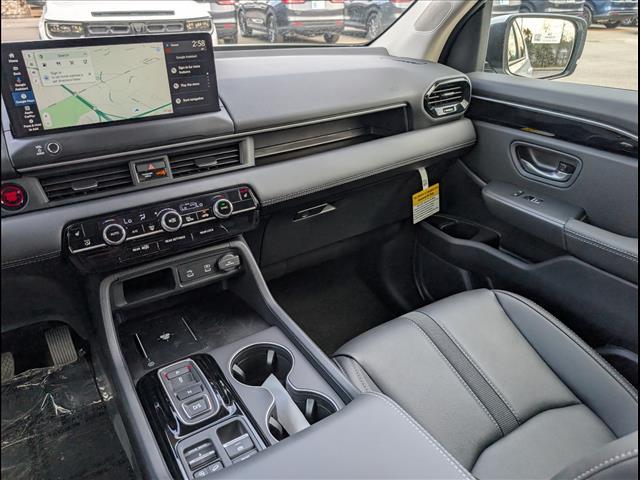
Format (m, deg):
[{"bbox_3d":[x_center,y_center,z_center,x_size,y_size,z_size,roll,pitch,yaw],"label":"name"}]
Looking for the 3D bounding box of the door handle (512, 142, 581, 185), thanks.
[{"bbox_3d":[0.489,-0.169,0.966,0.037,0.070,0.148,-19,36,-30],"label":"door handle"}]

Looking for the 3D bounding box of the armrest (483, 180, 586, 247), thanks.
[{"bbox_3d":[0.458,-0.055,0.979,0.087,0.065,0.210,-19,36,-30],"label":"armrest"}]

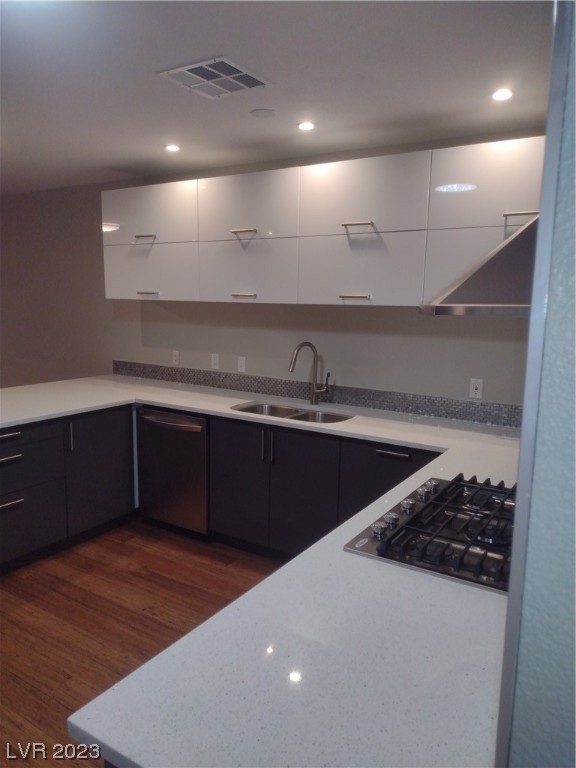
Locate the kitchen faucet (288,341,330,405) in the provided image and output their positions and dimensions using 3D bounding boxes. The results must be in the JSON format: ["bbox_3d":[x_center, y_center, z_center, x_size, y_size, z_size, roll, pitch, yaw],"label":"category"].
[{"bbox_3d":[0.124,-0.052,3.797,0.250,0.410,0.120,-8,13,-38],"label":"kitchen faucet"}]

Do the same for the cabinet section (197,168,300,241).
[{"bbox_3d":[-0.255,-1.094,3.698,0.779,0.391,0.030,7,12,33],"label":"cabinet section"}]

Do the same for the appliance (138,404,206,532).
[{"bbox_3d":[-0.618,0.530,4.265,0.600,0.810,0.600,7,12,33],"label":"appliance"}]

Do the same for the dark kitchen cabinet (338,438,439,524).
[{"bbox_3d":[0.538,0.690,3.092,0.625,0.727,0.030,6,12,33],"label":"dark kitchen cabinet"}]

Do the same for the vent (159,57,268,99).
[{"bbox_3d":[-0.264,-1.119,2.202,0.315,0.025,0.335,7,12,33],"label":"vent"}]

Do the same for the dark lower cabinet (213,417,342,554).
[{"bbox_3d":[0.054,0.629,3.851,0.930,0.870,0.610,7,12,33],"label":"dark lower cabinet"}]

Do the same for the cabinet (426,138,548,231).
[{"bbox_3d":[1.114,-0.936,2.811,0.930,0.391,0.030,7,12,33],"label":"cabinet"}]

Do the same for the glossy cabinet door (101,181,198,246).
[{"bbox_3d":[-0.969,-1.176,4.161,0.930,0.391,0.030,7,12,33],"label":"glossy cabinet door"}]

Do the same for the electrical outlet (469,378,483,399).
[{"bbox_3d":[1.080,0.028,3.430,0.070,0.114,0.010,7,12,33],"label":"electrical outlet"}]

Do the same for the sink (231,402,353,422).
[{"bbox_3d":[0.020,0.284,3.704,0.790,0.200,0.390,7,12,33],"label":"sink"}]

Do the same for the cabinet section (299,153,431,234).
[{"bbox_3d":[0.398,-1.019,3.275,0.785,0.391,0.030,7,12,33],"label":"cabinet section"}]

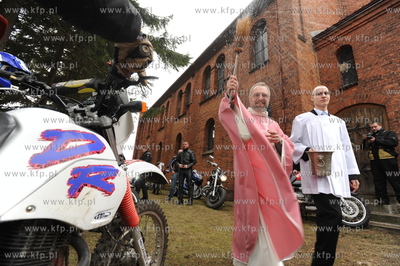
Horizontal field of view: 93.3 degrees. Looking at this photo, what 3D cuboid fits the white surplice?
[{"bbox_3d":[1.268,0.192,1.930,0.670,0.910,0.420,2,-15,5],"label":"white surplice"}]

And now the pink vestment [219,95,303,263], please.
[{"bbox_3d":[0.496,0.320,1.600,0.680,1.350,0.520,0,-15,11],"label":"pink vestment"}]

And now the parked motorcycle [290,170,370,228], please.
[{"bbox_3d":[2.318,1.381,4.221,2.250,1.120,0.850,-5,-16,27],"label":"parked motorcycle"}]

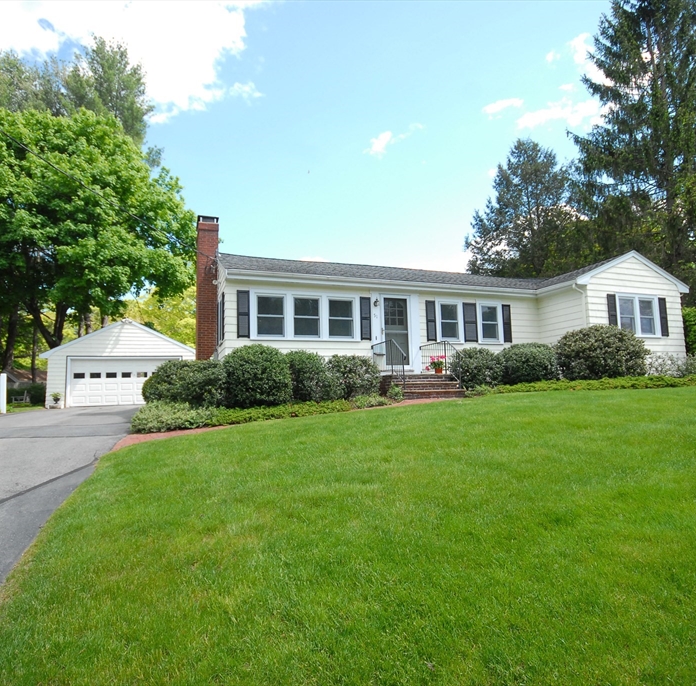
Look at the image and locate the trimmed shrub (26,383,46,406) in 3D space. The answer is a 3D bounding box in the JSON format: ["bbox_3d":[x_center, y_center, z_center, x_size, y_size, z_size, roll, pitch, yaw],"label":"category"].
[{"bbox_3d":[-18.254,3.013,25.000,1.200,1.400,1.150,1,-6,-19],"label":"trimmed shrub"}]

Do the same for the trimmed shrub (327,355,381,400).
[{"bbox_3d":[0.137,0.850,10.633,1.250,1.131,1.200,-1,-6,0],"label":"trimmed shrub"}]

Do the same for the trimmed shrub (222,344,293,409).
[{"bbox_3d":[-2.055,0.746,9.701,1.500,1.432,1.450,1,-6,-20],"label":"trimmed shrub"}]

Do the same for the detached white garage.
[{"bbox_3d":[-11.576,1.273,23.275,6.979,4.084,6.900,1,-6,-20],"label":"detached white garage"}]

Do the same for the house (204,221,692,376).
[{"bbox_3d":[2.367,-1.212,15.369,14.684,6.042,9.406,1,-6,-20],"label":"house"}]

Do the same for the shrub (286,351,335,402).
[{"bbox_3d":[-0.948,0.794,10.252,1.200,1.233,1.200,1,-6,-20],"label":"shrub"}]

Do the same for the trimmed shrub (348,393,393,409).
[{"bbox_3d":[0.502,1.278,9.539,0.880,0.343,0.700,1,-6,-20],"label":"trimmed shrub"}]

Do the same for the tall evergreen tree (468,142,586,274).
[{"bbox_3d":[13.875,-6.342,31.059,9.600,18.050,9.600,1,-6,-19],"label":"tall evergreen tree"}]

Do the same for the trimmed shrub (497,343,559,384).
[{"bbox_3d":[5.102,0.625,12.164,1.800,1.250,1.650,1,-6,-19],"label":"trimmed shrub"}]

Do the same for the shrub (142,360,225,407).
[{"bbox_3d":[-3.475,0.908,9.231,1.850,1.100,1.600,1,-6,-19],"label":"shrub"}]

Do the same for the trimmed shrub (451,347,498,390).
[{"bbox_3d":[3.449,0.713,11.585,1.380,1.180,1.350,1,-6,-19],"label":"trimmed shrub"}]

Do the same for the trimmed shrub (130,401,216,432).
[{"bbox_3d":[-3.367,1.423,8.246,1.500,0.544,1.100,1,-6,-20],"label":"trimmed shrub"}]

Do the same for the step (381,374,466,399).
[{"bbox_3d":[1.769,1.133,11.044,1.660,0.570,1.980,1,-6,-19],"label":"step"}]

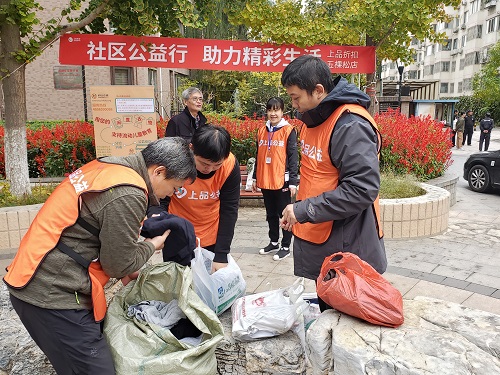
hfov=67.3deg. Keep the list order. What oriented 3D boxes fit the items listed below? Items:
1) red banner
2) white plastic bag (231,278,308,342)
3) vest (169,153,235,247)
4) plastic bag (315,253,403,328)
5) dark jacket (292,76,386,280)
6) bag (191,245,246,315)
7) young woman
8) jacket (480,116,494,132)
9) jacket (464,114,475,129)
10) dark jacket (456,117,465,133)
[{"bbox_3d":[-0.364,-1.987,5.642,4.720,0.430,0.030,-1,11,-7],"label":"red banner"},{"bbox_3d":[0.077,0.496,1.489,0.280,0.190,0.210,2,11,8],"label":"white plastic bag"},{"bbox_3d":[-0.228,0.053,1.802,0.390,0.540,0.260,2,39,11],"label":"vest"},{"bbox_3d":[0.443,0.412,1.504,0.330,0.250,0.230,1,11,6],"label":"plastic bag"},{"bbox_3d":[0.407,-0.044,1.671,0.390,0.860,0.480,-4,11,-20],"label":"dark jacket"},{"bbox_3d":[-0.143,0.406,1.655,0.240,0.270,0.170,-8,13,-36],"label":"bag"},{"bbox_3d":[0.259,-0.065,3.754,0.480,1.610,0.310,4,11,18],"label":"young woman"},{"bbox_3d":[10.544,-2.797,16.671,0.620,0.700,0.320,6,12,29],"label":"jacket"},{"bbox_3d":[10.537,-3.168,18.026,0.520,0.700,0.320,-1,11,-3],"label":"jacket"},{"bbox_3d":[9.401,-2.814,16.770,0.340,0.720,0.460,5,12,23],"label":"dark jacket"}]

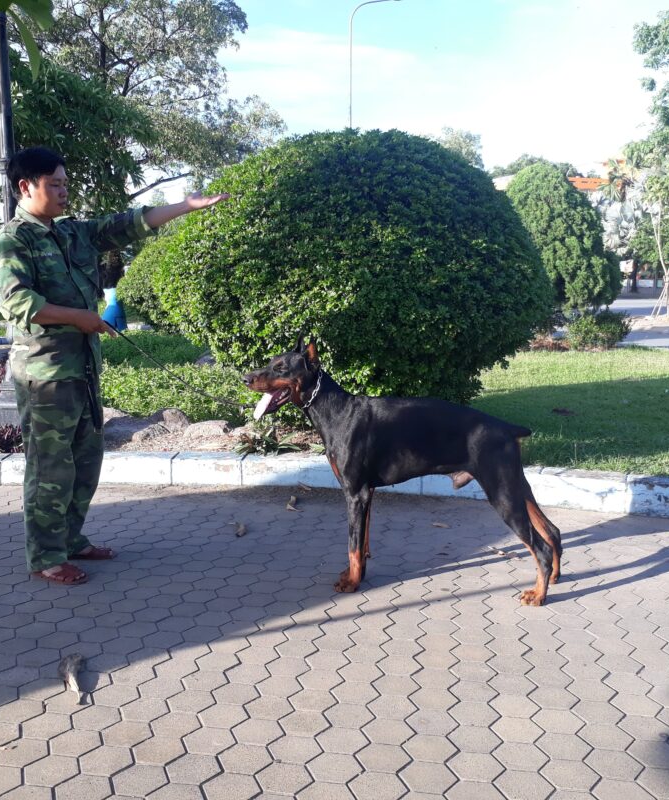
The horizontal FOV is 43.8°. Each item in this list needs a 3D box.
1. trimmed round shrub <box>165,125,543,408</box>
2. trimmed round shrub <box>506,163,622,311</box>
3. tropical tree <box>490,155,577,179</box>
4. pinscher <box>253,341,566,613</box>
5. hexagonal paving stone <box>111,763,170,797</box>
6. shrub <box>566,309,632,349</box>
[{"bbox_3d":[0.155,-1.032,6.823,3.200,2.180,3.200,0,8,0],"label":"trimmed round shrub"},{"bbox_3d":[3.569,-2.561,14.584,2.750,3.107,2.750,0,8,0],"label":"trimmed round shrub"},{"bbox_3d":[14.358,-12.592,60.826,7.500,10.372,7.500,0,8,0],"label":"tropical tree"},{"bbox_3d":[0.257,0.254,3.128,1.210,0.950,0.290,1,8,7],"label":"pinscher"},{"bbox_3d":[-0.461,0.921,1.973,0.146,0.050,0.124,1,8,9],"label":"hexagonal paving stone"},{"bbox_3d":[4.244,-1.117,13.377,1.080,0.660,1.000,0,8,0],"label":"shrub"}]

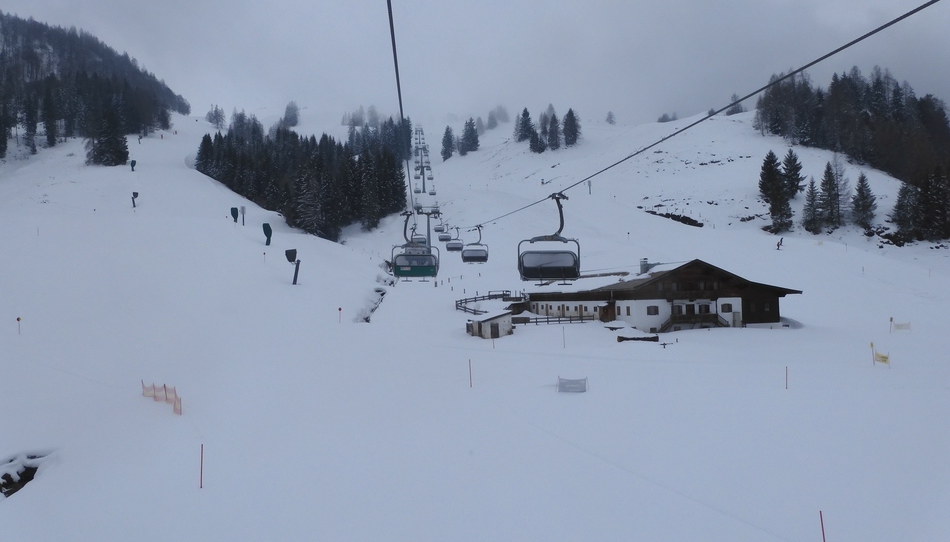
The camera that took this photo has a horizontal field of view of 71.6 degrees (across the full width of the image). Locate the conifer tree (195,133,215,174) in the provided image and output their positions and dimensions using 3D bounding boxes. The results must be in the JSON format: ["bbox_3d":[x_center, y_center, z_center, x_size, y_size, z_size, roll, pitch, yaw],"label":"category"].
[{"bbox_3d":[-116.640,-50.854,285.000,7.400,17.310,7.400,-1,-2,-22],"label":"conifer tree"}]

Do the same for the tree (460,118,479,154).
[{"bbox_3d":[-3.049,-75.106,365.000,9.480,19.950,9.480,-2,-2,0],"label":"tree"}]

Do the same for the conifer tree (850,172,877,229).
[{"bbox_3d":[97.346,-17.665,165.000,5.990,14.530,5.990,-3,-2,31],"label":"conifer tree"}]

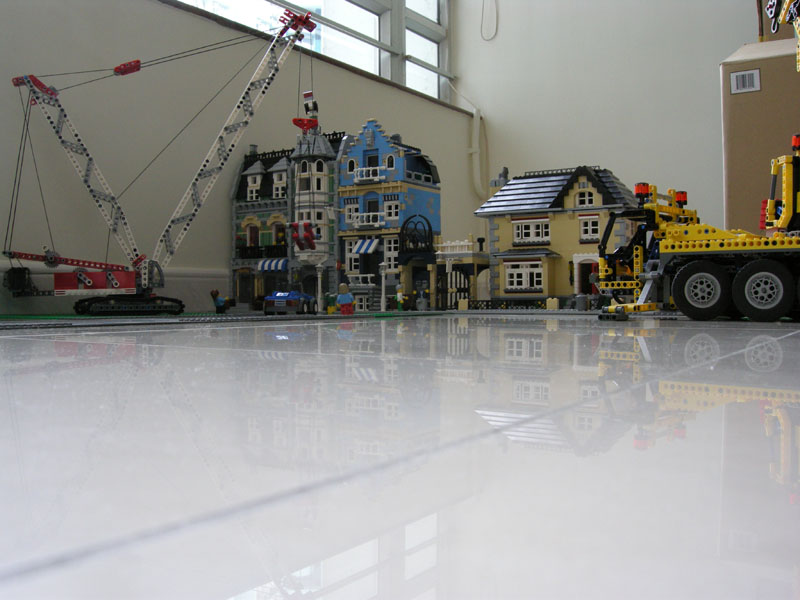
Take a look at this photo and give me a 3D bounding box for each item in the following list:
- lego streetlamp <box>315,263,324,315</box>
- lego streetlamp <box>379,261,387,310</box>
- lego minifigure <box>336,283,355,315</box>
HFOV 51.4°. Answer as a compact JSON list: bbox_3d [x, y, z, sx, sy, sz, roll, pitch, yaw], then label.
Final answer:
[{"bbox_3d":[-0.131,-0.021,1.355,0.014,0.077,0.014,0,0,0],"label":"lego streetlamp"},{"bbox_3d":[-0.026,-0.021,1.305,0.014,0.077,0.014,0,0,0],"label":"lego streetlamp"},{"bbox_3d":[-0.070,-0.002,1.070,0.025,0.041,0.015,-6,0,8],"label":"lego minifigure"}]

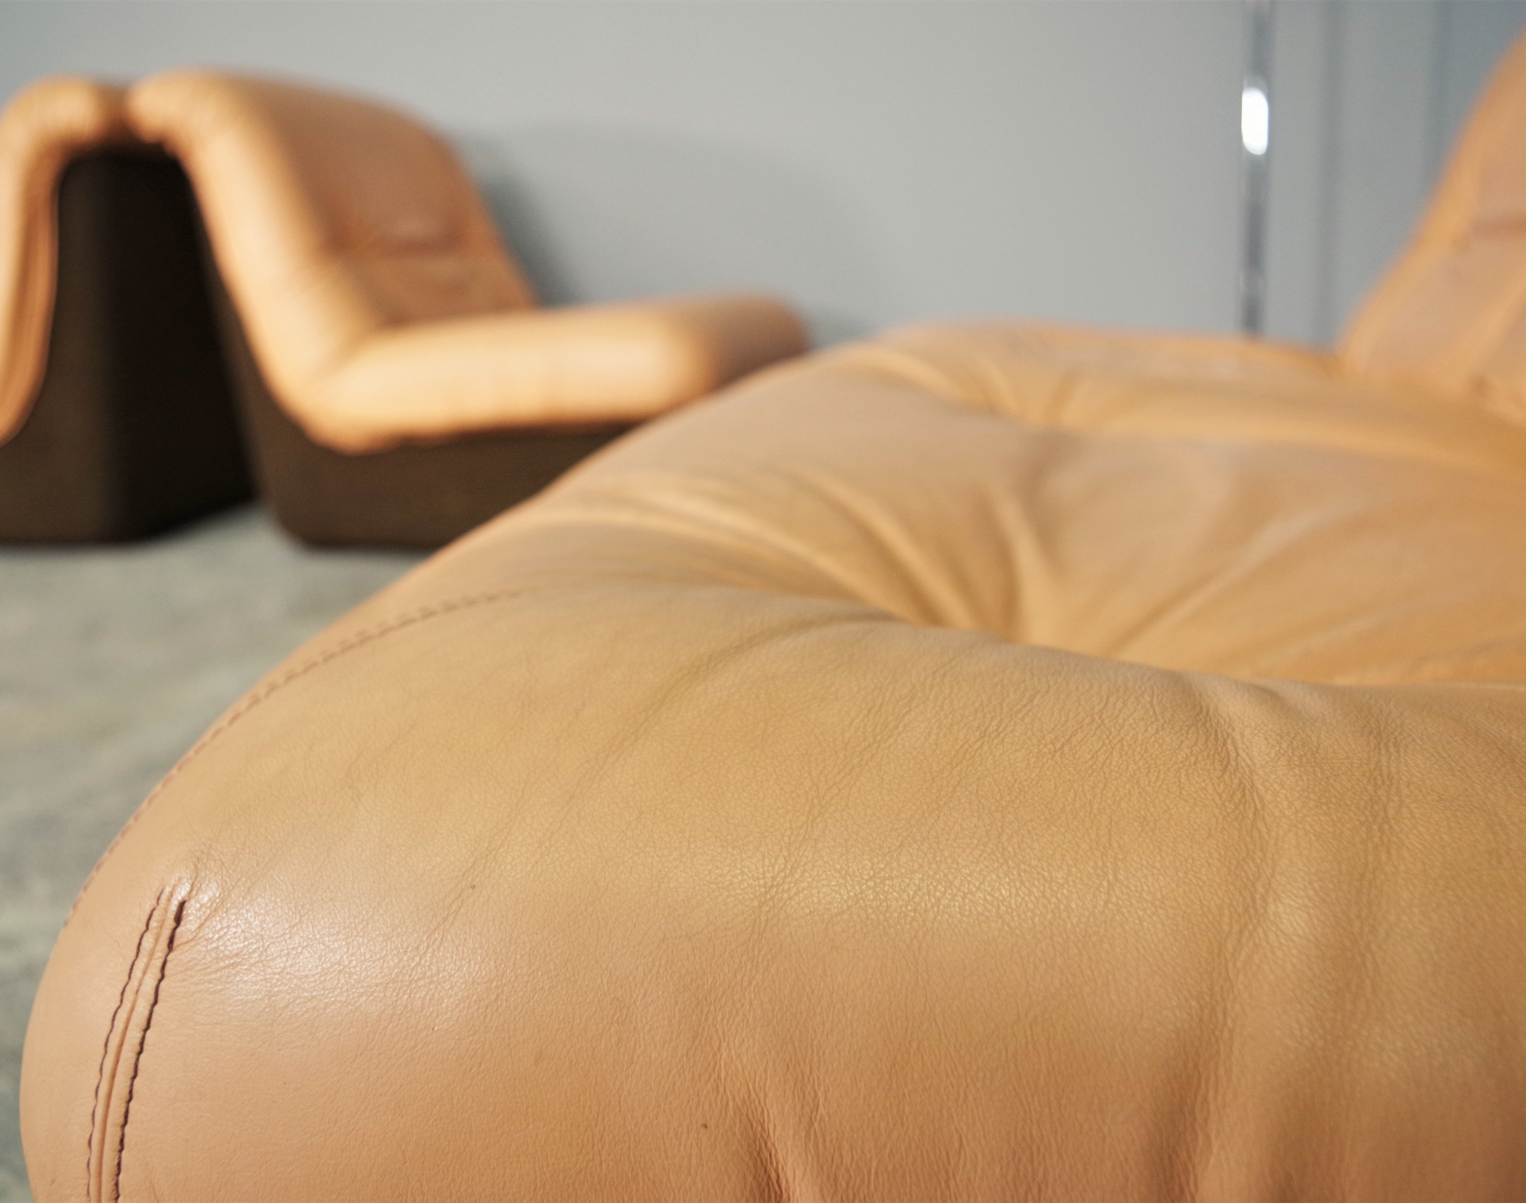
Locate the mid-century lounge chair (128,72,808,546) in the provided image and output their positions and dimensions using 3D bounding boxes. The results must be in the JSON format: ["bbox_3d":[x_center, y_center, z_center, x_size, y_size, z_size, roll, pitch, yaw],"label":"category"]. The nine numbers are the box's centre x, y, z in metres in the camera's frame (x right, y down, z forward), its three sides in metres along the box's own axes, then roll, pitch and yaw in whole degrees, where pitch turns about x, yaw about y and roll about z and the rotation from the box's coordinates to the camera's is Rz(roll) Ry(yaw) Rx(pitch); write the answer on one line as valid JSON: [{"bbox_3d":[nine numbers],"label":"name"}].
[{"bbox_3d":[-0.406,-0.499,2.276,0.900,0.700,0.720,2,15,13],"label":"mid-century lounge chair"}]

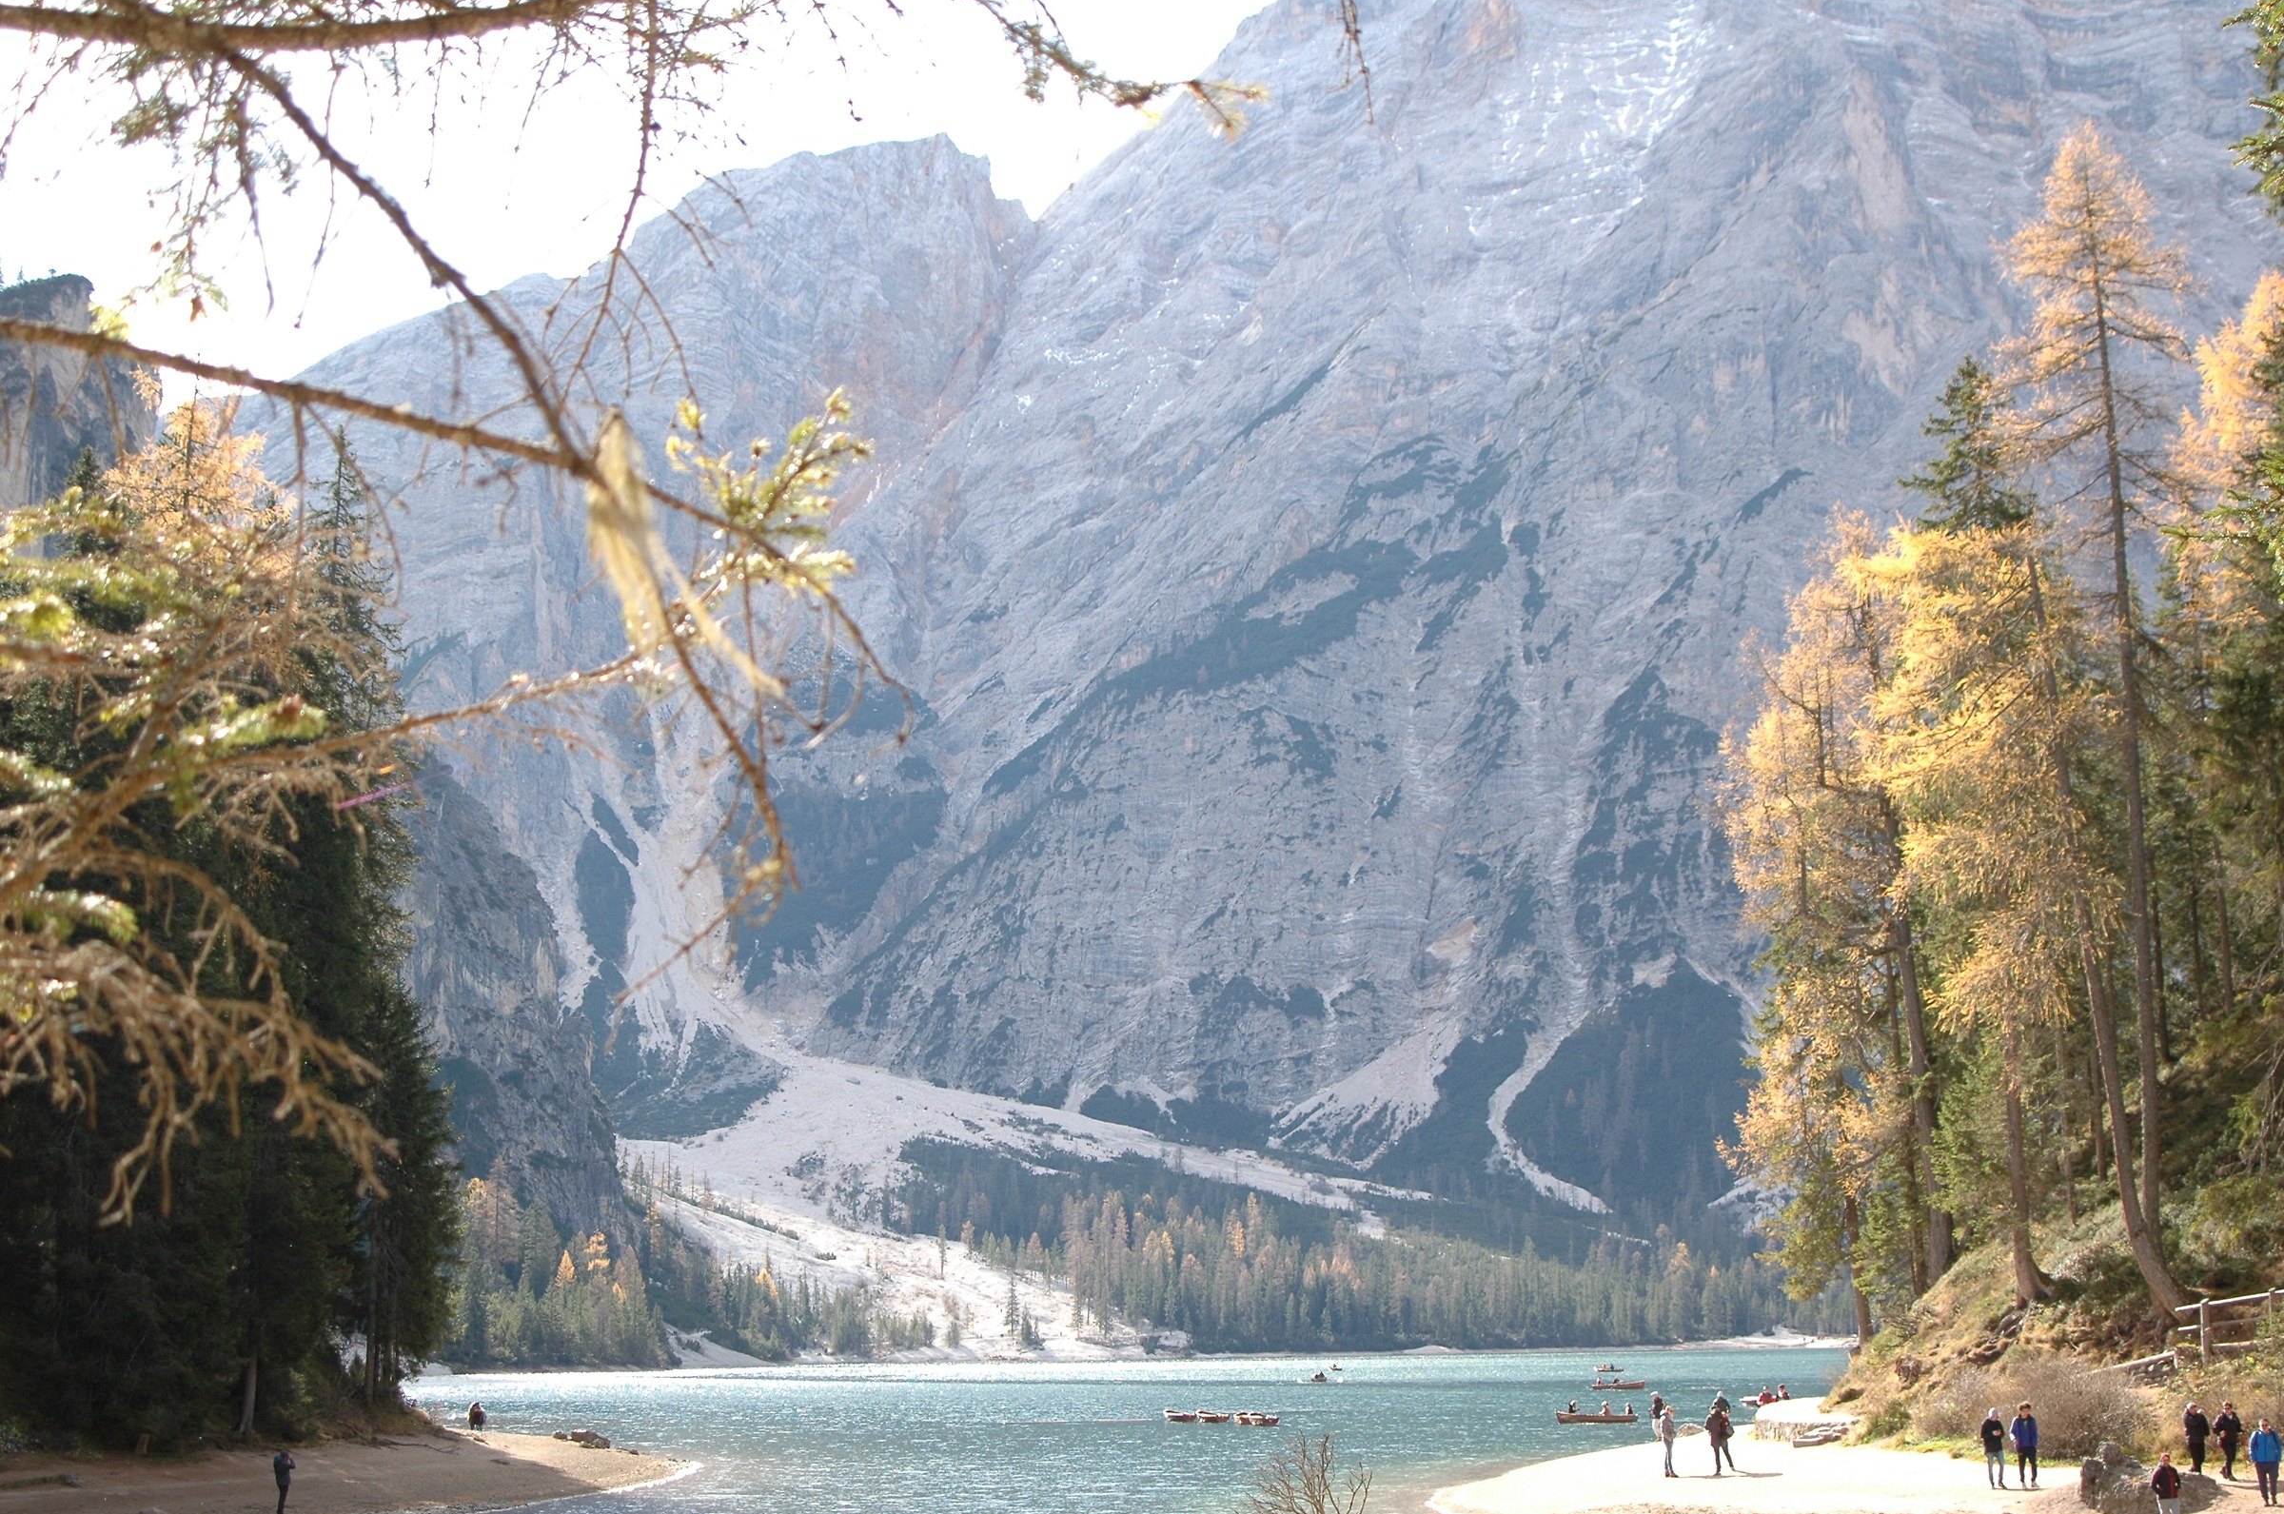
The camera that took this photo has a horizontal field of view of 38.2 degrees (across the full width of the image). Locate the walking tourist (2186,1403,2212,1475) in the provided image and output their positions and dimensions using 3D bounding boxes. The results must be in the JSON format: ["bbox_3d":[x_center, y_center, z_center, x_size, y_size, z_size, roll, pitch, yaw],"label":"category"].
[{"bbox_3d":[24.528,15.865,76.642,0.500,1.646,0.380,0,-10,0],"label":"walking tourist"}]

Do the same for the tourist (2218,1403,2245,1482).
[{"bbox_3d":[24.310,15.315,73.648,0.540,1.718,0.440,2,-10,-10],"label":"tourist"}]

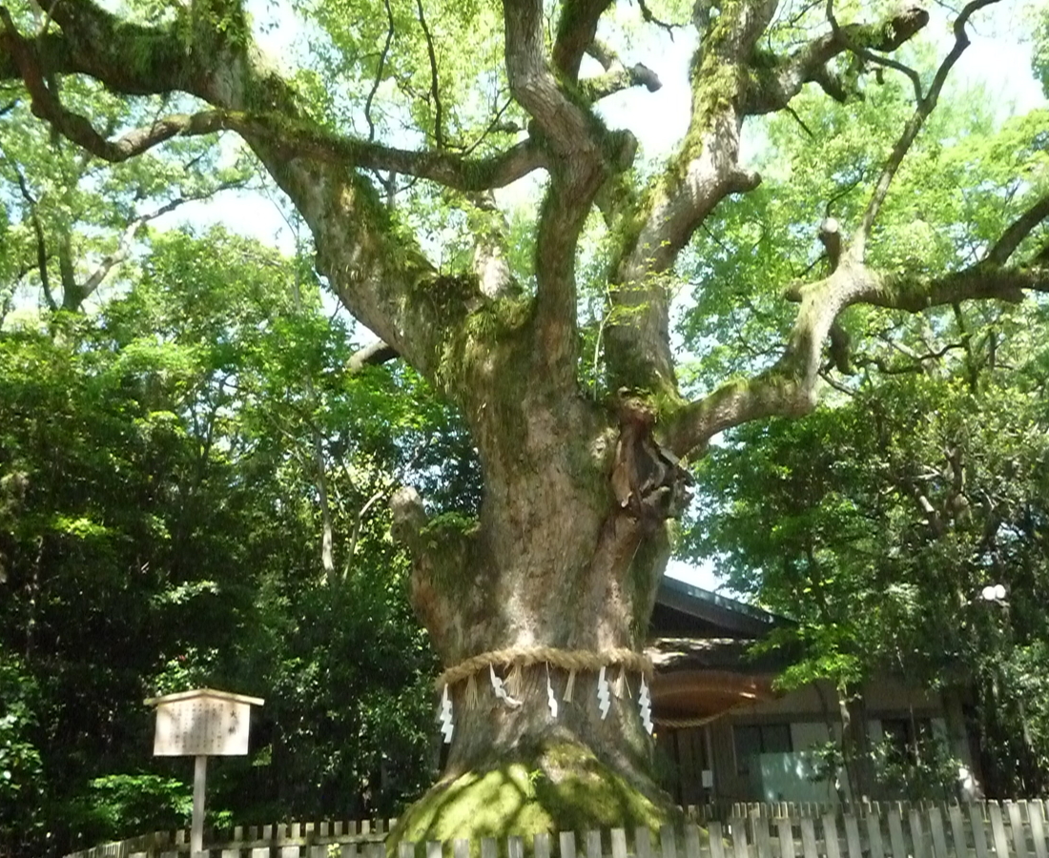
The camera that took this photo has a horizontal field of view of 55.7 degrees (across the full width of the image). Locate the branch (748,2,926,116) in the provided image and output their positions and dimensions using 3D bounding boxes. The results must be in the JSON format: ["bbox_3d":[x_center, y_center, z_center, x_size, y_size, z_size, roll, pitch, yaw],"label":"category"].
[{"bbox_3d":[4.438,-5.235,14.049,2.400,1.450,1.000,-2,-18,0],"label":"branch"}]

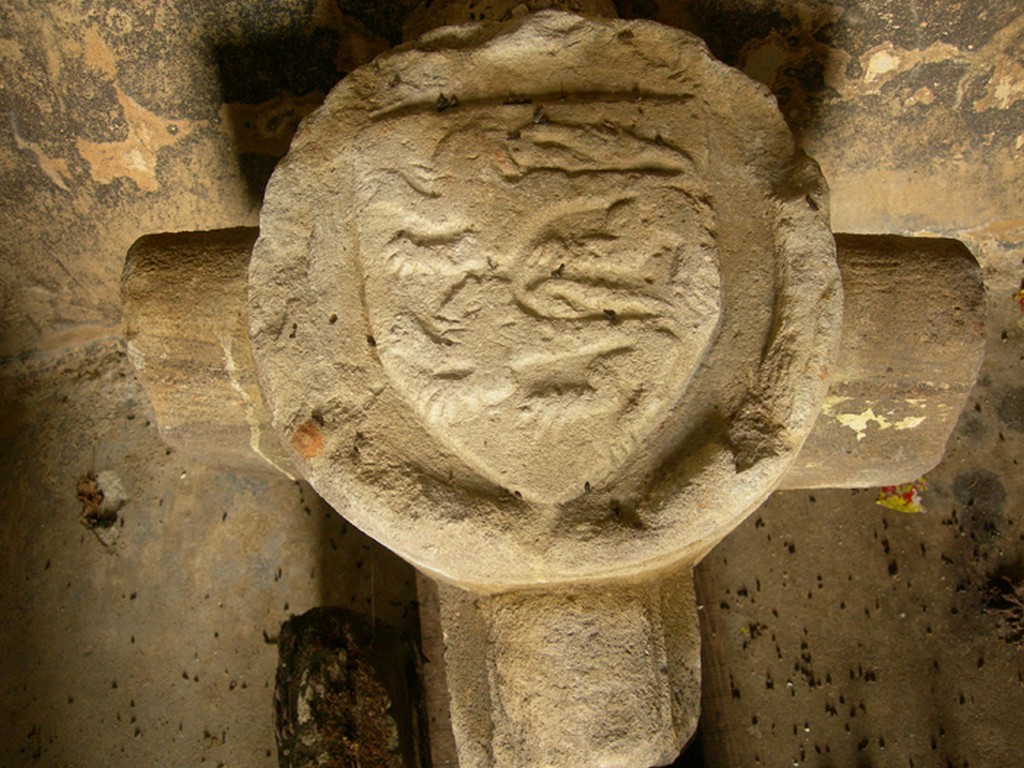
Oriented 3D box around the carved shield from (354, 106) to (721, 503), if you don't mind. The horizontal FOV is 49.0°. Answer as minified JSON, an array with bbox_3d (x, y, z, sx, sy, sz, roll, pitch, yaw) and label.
[{"bbox_3d":[0.021,-0.064,0.900,0.288,0.050,0.318,-2,77,3],"label":"carved shield"}]

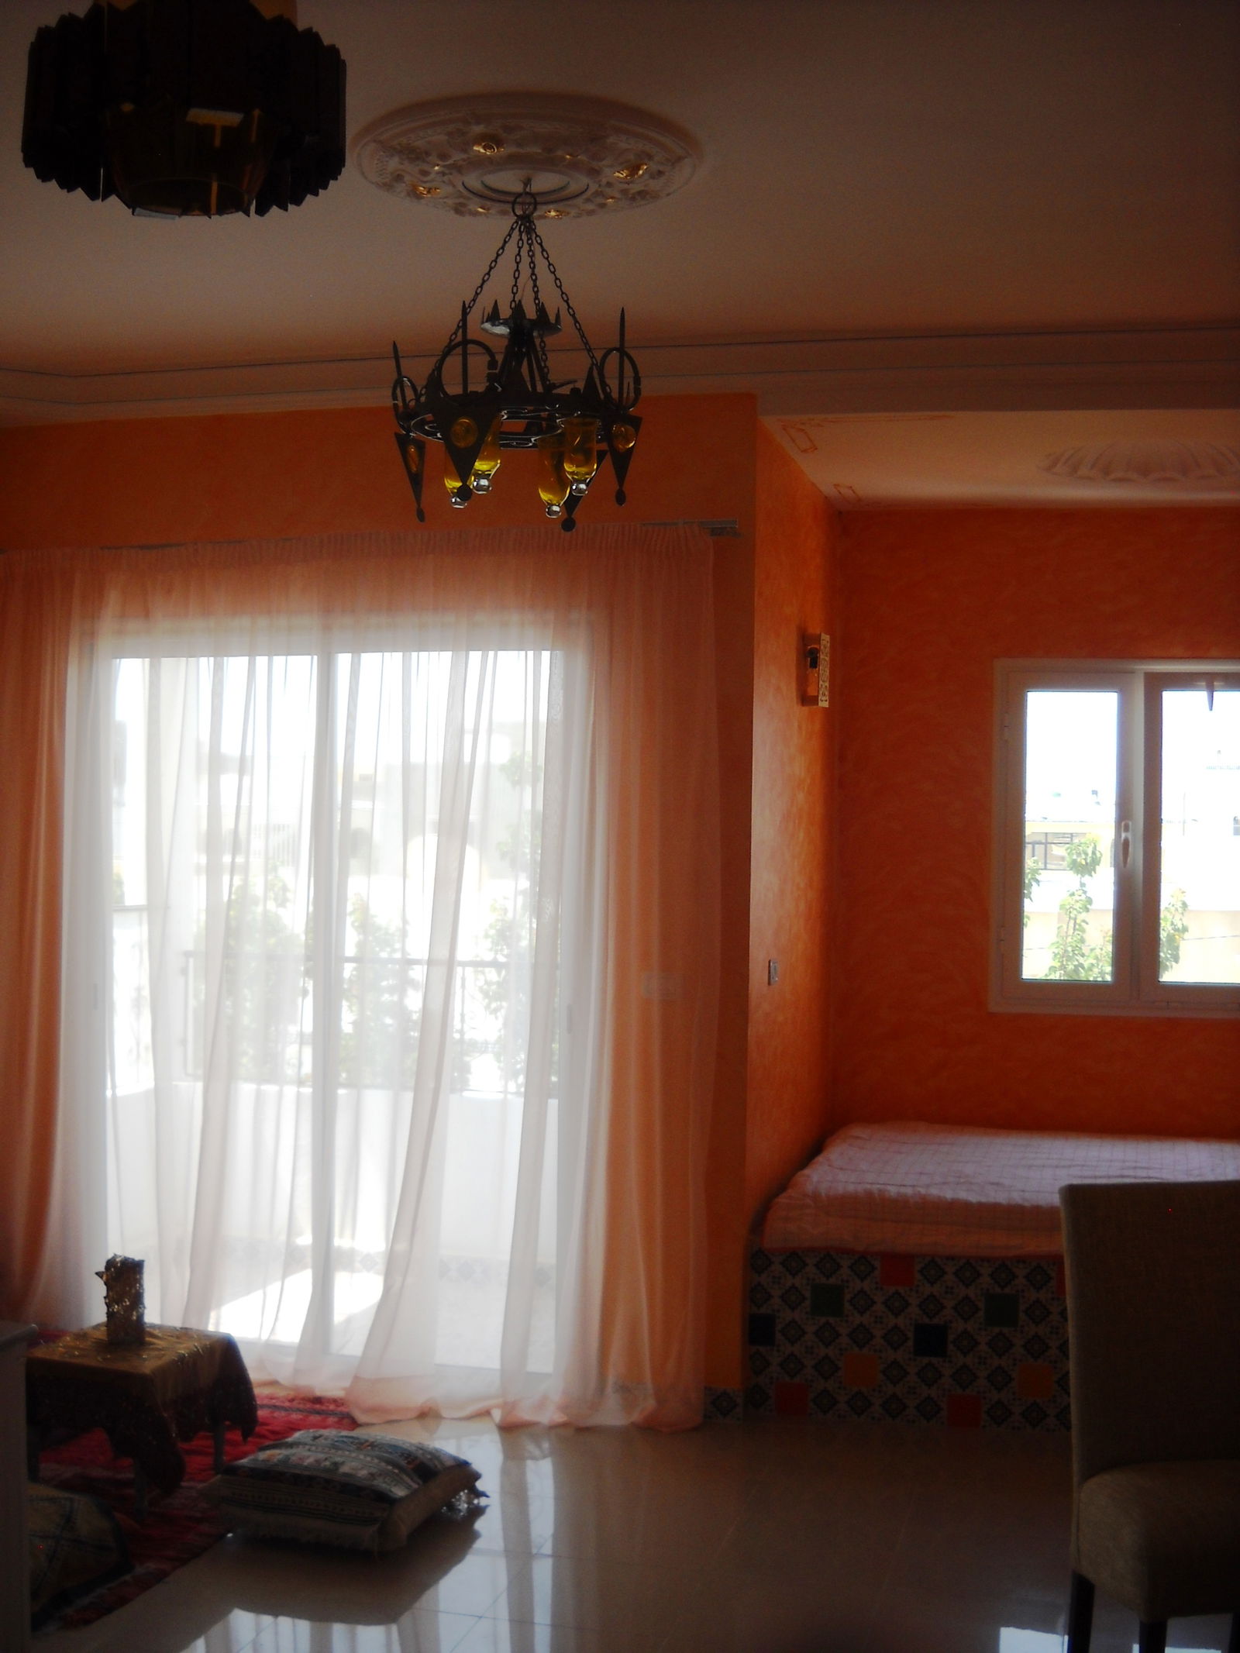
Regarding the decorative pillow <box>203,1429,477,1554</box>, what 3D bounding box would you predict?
[{"bbox_3d":[-0.689,1.630,4.909,0.520,0.180,0.460,1,0,20],"label":"decorative pillow"}]

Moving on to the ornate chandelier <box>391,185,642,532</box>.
[{"bbox_3d":[-0.207,-0.978,4.027,0.520,0.680,0.520,1,0,0],"label":"ornate chandelier"}]

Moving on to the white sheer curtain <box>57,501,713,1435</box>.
[{"bbox_3d":[-0.793,0.423,5.825,2.200,2.580,0.210,1,0,14],"label":"white sheer curtain"}]

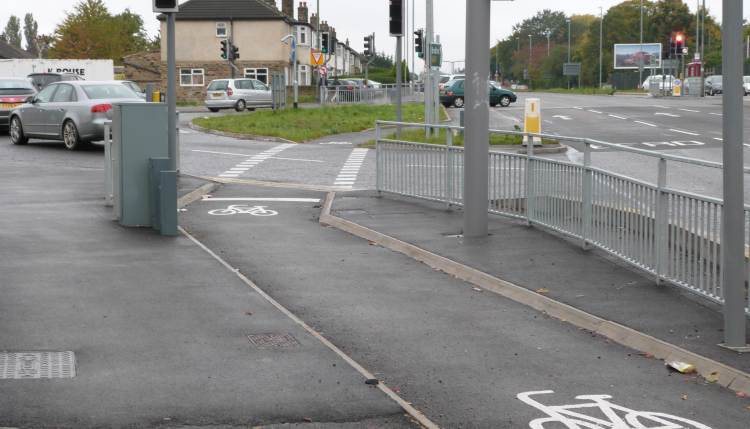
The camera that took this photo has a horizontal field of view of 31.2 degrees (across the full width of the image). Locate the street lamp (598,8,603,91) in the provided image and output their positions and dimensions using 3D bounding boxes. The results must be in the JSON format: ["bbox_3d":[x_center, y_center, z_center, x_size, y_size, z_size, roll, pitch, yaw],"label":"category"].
[{"bbox_3d":[30.011,-21.957,178.684,0.700,10.890,0.200,0,6,-3],"label":"street lamp"}]

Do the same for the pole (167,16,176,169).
[{"bbox_3d":[-3.049,-2.426,20.056,0.120,3.900,0.120,0,6,0],"label":"pole"}]

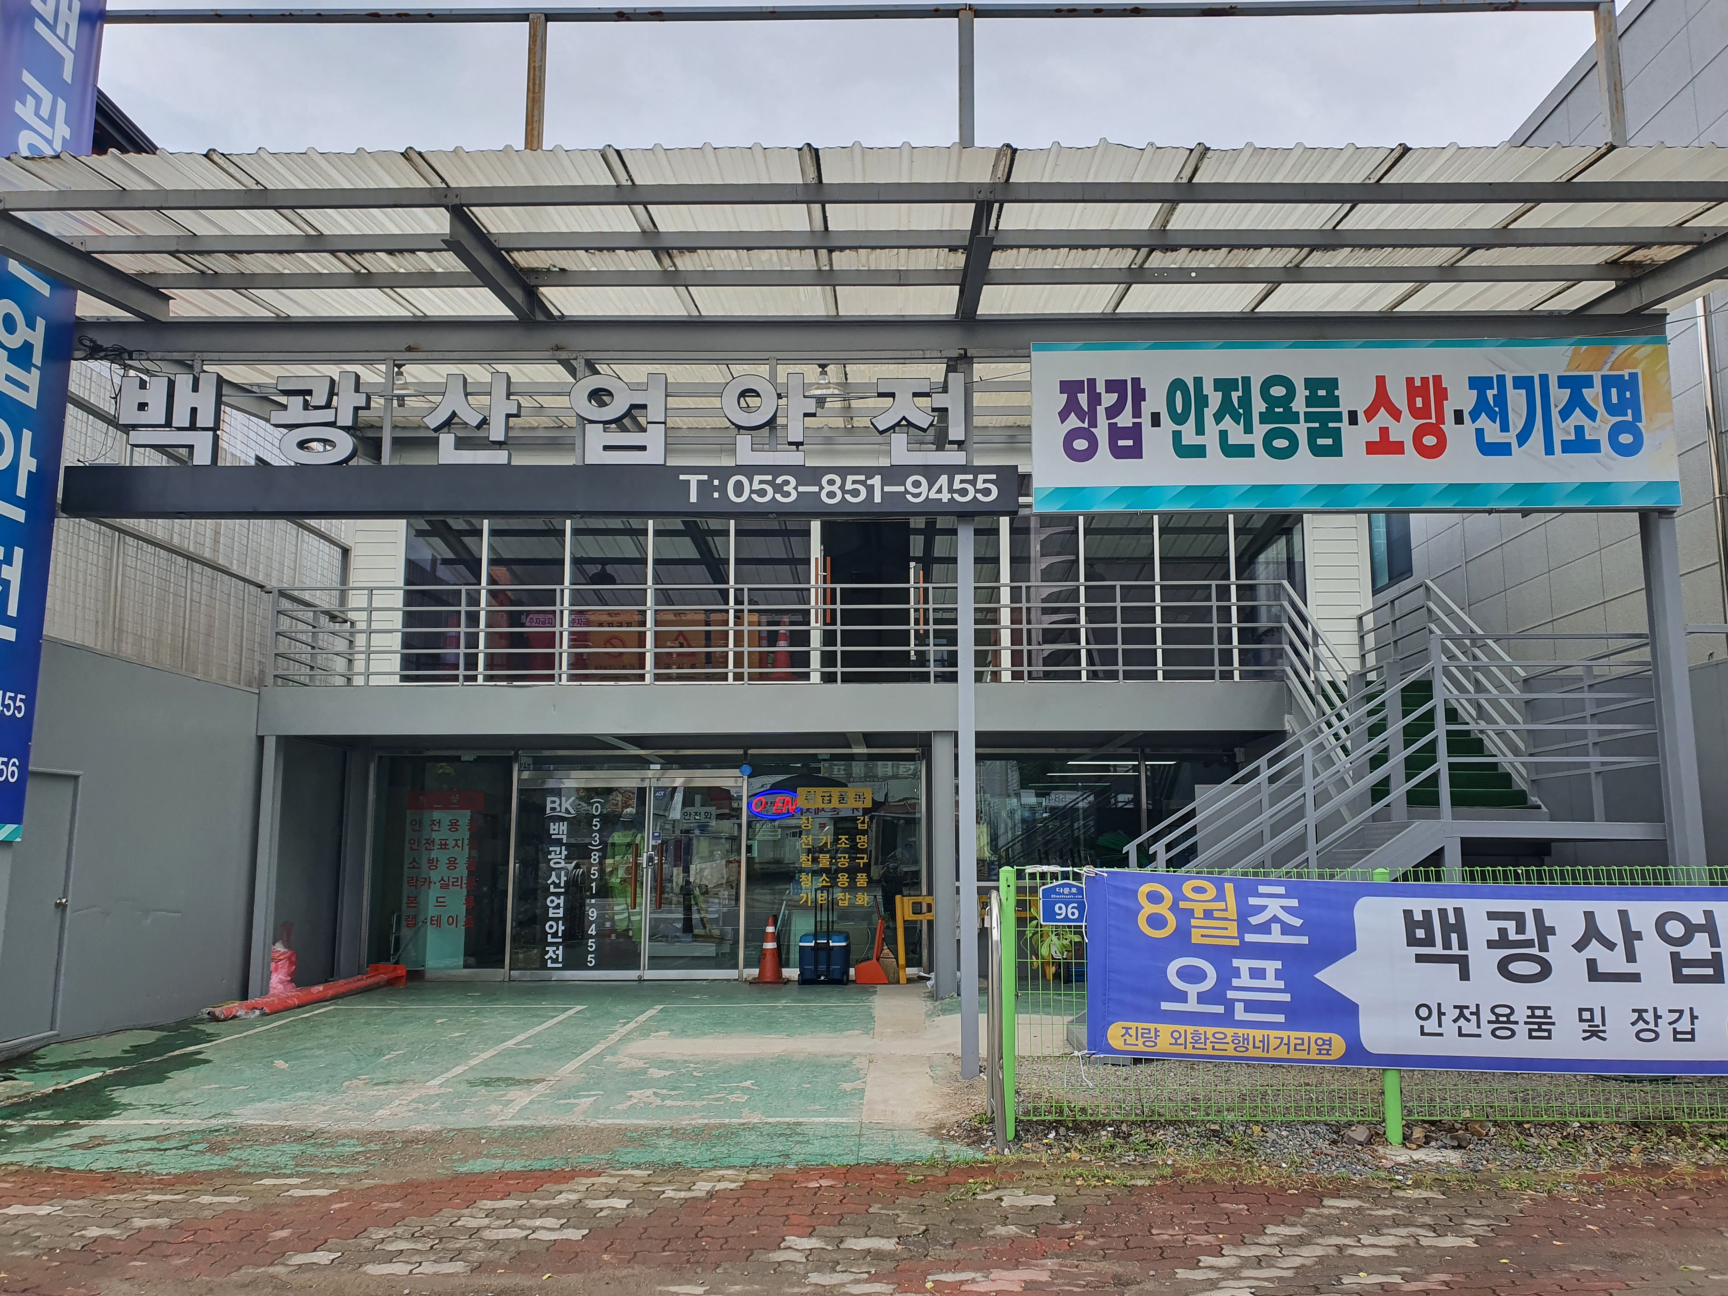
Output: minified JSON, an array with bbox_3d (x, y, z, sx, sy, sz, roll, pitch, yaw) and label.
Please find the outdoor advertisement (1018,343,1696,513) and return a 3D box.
[{"bbox_3d":[3.370,-1.552,8.933,4.400,1.220,0.120,0,-9,1],"label":"outdoor advertisement"}]

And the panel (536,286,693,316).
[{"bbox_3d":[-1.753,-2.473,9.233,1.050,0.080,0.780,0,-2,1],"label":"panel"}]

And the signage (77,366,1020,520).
[{"bbox_3d":[-2.249,-1.433,8.984,6.620,1.030,0.250,0,-9,1],"label":"signage"}]

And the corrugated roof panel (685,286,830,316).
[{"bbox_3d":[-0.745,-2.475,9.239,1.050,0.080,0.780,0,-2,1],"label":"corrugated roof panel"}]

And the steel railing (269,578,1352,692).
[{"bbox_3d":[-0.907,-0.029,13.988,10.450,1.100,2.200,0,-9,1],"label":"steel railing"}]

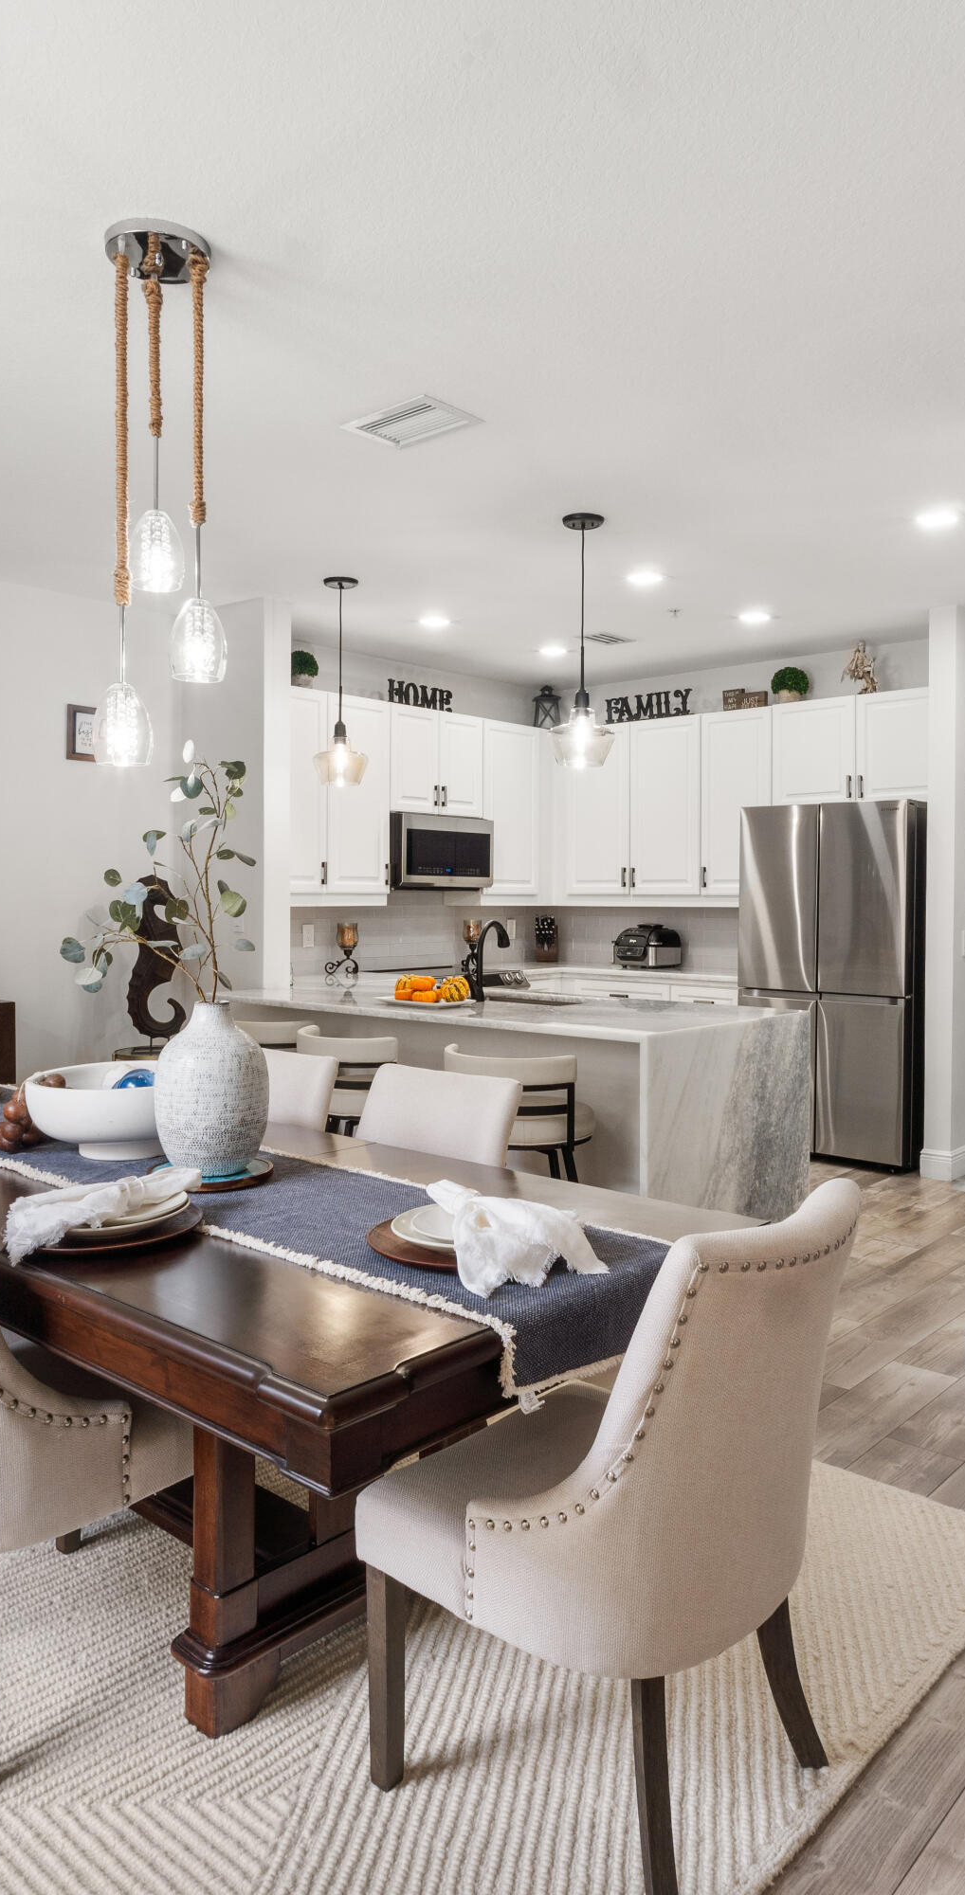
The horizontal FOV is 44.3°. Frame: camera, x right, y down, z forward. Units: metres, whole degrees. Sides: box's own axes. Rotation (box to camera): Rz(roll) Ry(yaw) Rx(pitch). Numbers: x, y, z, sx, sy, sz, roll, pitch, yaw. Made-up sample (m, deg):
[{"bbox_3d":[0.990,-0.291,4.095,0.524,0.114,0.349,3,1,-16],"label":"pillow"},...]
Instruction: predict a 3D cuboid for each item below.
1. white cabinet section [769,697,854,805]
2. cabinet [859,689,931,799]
[{"bbox_3d":[1.914,-1.061,6.549,0.492,0.546,0.360,2,3,42],"label":"white cabinet section"},{"bbox_3d":[2.281,-1.044,6.268,0.470,0.590,0.330,2,3,42],"label":"cabinet"}]

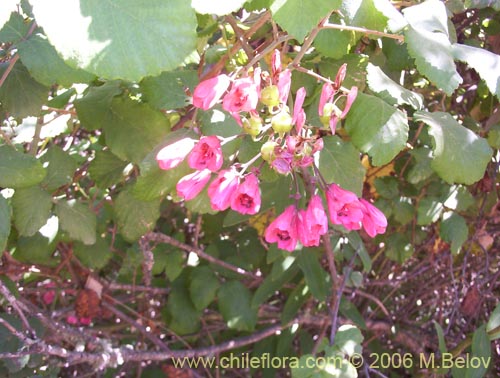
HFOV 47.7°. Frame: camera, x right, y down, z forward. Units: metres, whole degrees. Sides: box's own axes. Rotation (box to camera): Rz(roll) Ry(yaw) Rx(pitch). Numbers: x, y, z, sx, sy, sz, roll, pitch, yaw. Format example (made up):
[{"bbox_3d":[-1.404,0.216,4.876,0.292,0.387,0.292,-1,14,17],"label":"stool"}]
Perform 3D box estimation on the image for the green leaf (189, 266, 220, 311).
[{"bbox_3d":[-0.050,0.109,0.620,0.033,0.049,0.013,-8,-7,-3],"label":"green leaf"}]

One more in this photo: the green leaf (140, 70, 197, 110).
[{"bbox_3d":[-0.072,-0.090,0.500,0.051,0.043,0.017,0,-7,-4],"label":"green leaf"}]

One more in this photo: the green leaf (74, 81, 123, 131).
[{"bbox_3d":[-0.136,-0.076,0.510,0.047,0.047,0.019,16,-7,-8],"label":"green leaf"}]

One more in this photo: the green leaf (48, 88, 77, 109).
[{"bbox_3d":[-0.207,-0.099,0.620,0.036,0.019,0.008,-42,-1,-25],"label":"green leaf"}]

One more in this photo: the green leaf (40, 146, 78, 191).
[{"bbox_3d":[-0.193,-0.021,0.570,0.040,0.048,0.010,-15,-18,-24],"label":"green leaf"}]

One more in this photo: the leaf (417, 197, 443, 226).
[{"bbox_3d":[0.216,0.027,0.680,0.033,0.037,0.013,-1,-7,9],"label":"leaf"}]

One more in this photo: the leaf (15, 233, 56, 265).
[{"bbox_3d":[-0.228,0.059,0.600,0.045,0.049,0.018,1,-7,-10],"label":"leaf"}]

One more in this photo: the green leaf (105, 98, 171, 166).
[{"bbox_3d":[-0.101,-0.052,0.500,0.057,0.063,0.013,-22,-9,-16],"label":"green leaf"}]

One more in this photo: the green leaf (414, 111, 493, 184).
[{"bbox_3d":[0.173,-0.035,0.480,0.055,0.018,0.085,-29,57,3],"label":"green leaf"}]

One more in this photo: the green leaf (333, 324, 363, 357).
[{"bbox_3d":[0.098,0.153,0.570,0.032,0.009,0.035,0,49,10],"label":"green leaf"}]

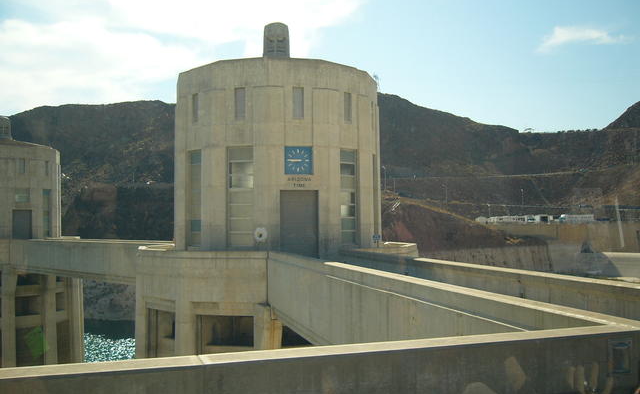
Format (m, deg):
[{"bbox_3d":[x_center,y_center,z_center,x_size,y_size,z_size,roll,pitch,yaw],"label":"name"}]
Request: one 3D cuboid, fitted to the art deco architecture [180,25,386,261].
[{"bbox_3d":[-2.880,-3.828,44.138,13.900,15.900,13.900,1,-3,-14],"label":"art deco architecture"}]

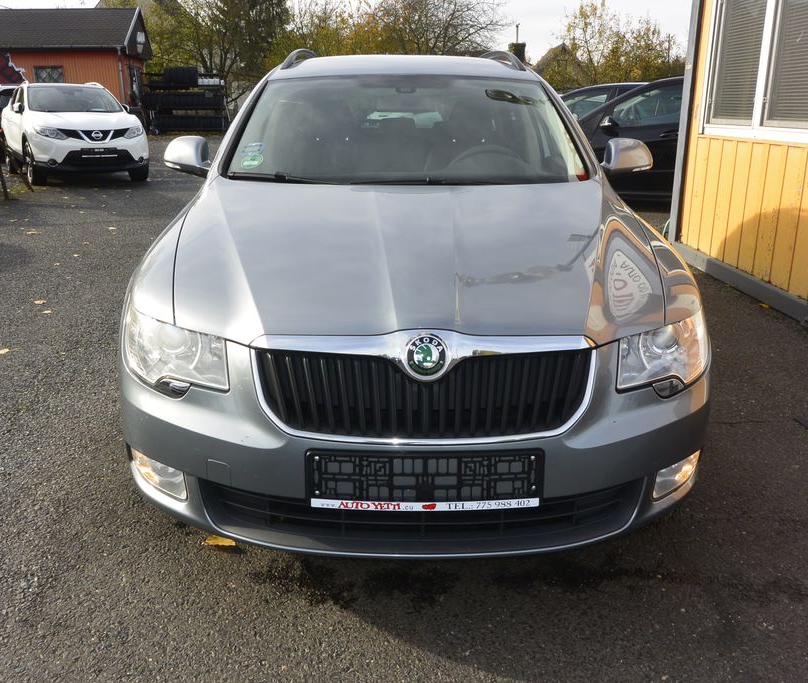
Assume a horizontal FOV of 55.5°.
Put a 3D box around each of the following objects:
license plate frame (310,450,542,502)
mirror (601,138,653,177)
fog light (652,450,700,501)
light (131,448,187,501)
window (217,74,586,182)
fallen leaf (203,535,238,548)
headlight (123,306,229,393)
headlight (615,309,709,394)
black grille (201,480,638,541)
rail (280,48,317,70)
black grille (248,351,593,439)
[{"bbox_3d":[0.046,0.299,1.712,0.525,0.120,0.028,0,9,-1],"label":"license plate frame"},{"bbox_3d":[0.900,-0.745,3.125,0.215,0.155,0.160,0,16,-1],"label":"mirror"},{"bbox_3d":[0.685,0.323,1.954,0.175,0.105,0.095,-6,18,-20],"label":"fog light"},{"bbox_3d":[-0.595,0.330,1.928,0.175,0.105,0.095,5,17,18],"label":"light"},{"bbox_3d":[0.015,-0.844,3.042,1.404,0.118,0.886,0,47,-1],"label":"window"},{"bbox_3d":[-0.545,0.593,2.270,0.100,0.020,0.065,-2,17,-5],"label":"fallen leaf"},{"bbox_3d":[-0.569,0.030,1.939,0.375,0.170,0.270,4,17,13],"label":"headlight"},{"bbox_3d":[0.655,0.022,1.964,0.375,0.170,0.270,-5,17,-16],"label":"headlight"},{"bbox_3d":[0.047,0.407,1.850,1.060,0.120,0.140,0,16,-1],"label":"black grille"},{"bbox_3d":[-0.532,-1.607,4.492,0.090,0.110,2.150,0,17,-1],"label":"rail"},{"bbox_3d":[0.047,0.117,1.754,0.790,0.185,0.130,0,16,-1],"label":"black grille"}]

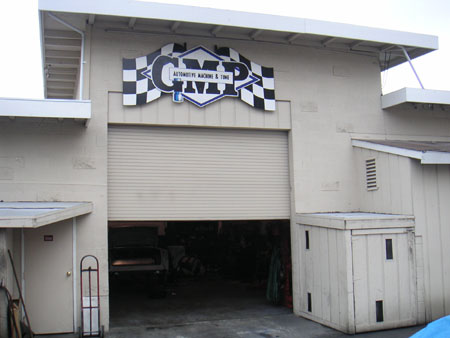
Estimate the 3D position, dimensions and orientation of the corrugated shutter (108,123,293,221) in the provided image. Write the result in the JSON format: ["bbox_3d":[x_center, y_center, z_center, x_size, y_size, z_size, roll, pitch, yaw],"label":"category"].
[{"bbox_3d":[-0.419,0.073,9.580,3.582,1.830,0.070,1,-5,-14],"label":"corrugated shutter"}]

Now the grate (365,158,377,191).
[{"bbox_3d":[2.832,0.106,9.597,0.050,0.570,0.360,1,-5,-16],"label":"grate"}]

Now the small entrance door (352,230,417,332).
[{"bbox_3d":[2.648,1.843,8.155,1.240,1.565,0.060,1,-5,-17],"label":"small entrance door"}]

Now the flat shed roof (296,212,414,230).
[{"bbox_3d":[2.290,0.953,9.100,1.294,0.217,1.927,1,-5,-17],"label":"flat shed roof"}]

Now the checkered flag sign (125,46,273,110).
[{"bbox_3d":[-0.436,-1.782,9.521,2.996,1.214,0.080,1,-5,-14],"label":"checkered flag sign"}]

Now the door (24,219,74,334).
[{"bbox_3d":[-3.060,1.839,8.590,0.820,2.006,0.060,1,-5,-14],"label":"door"}]

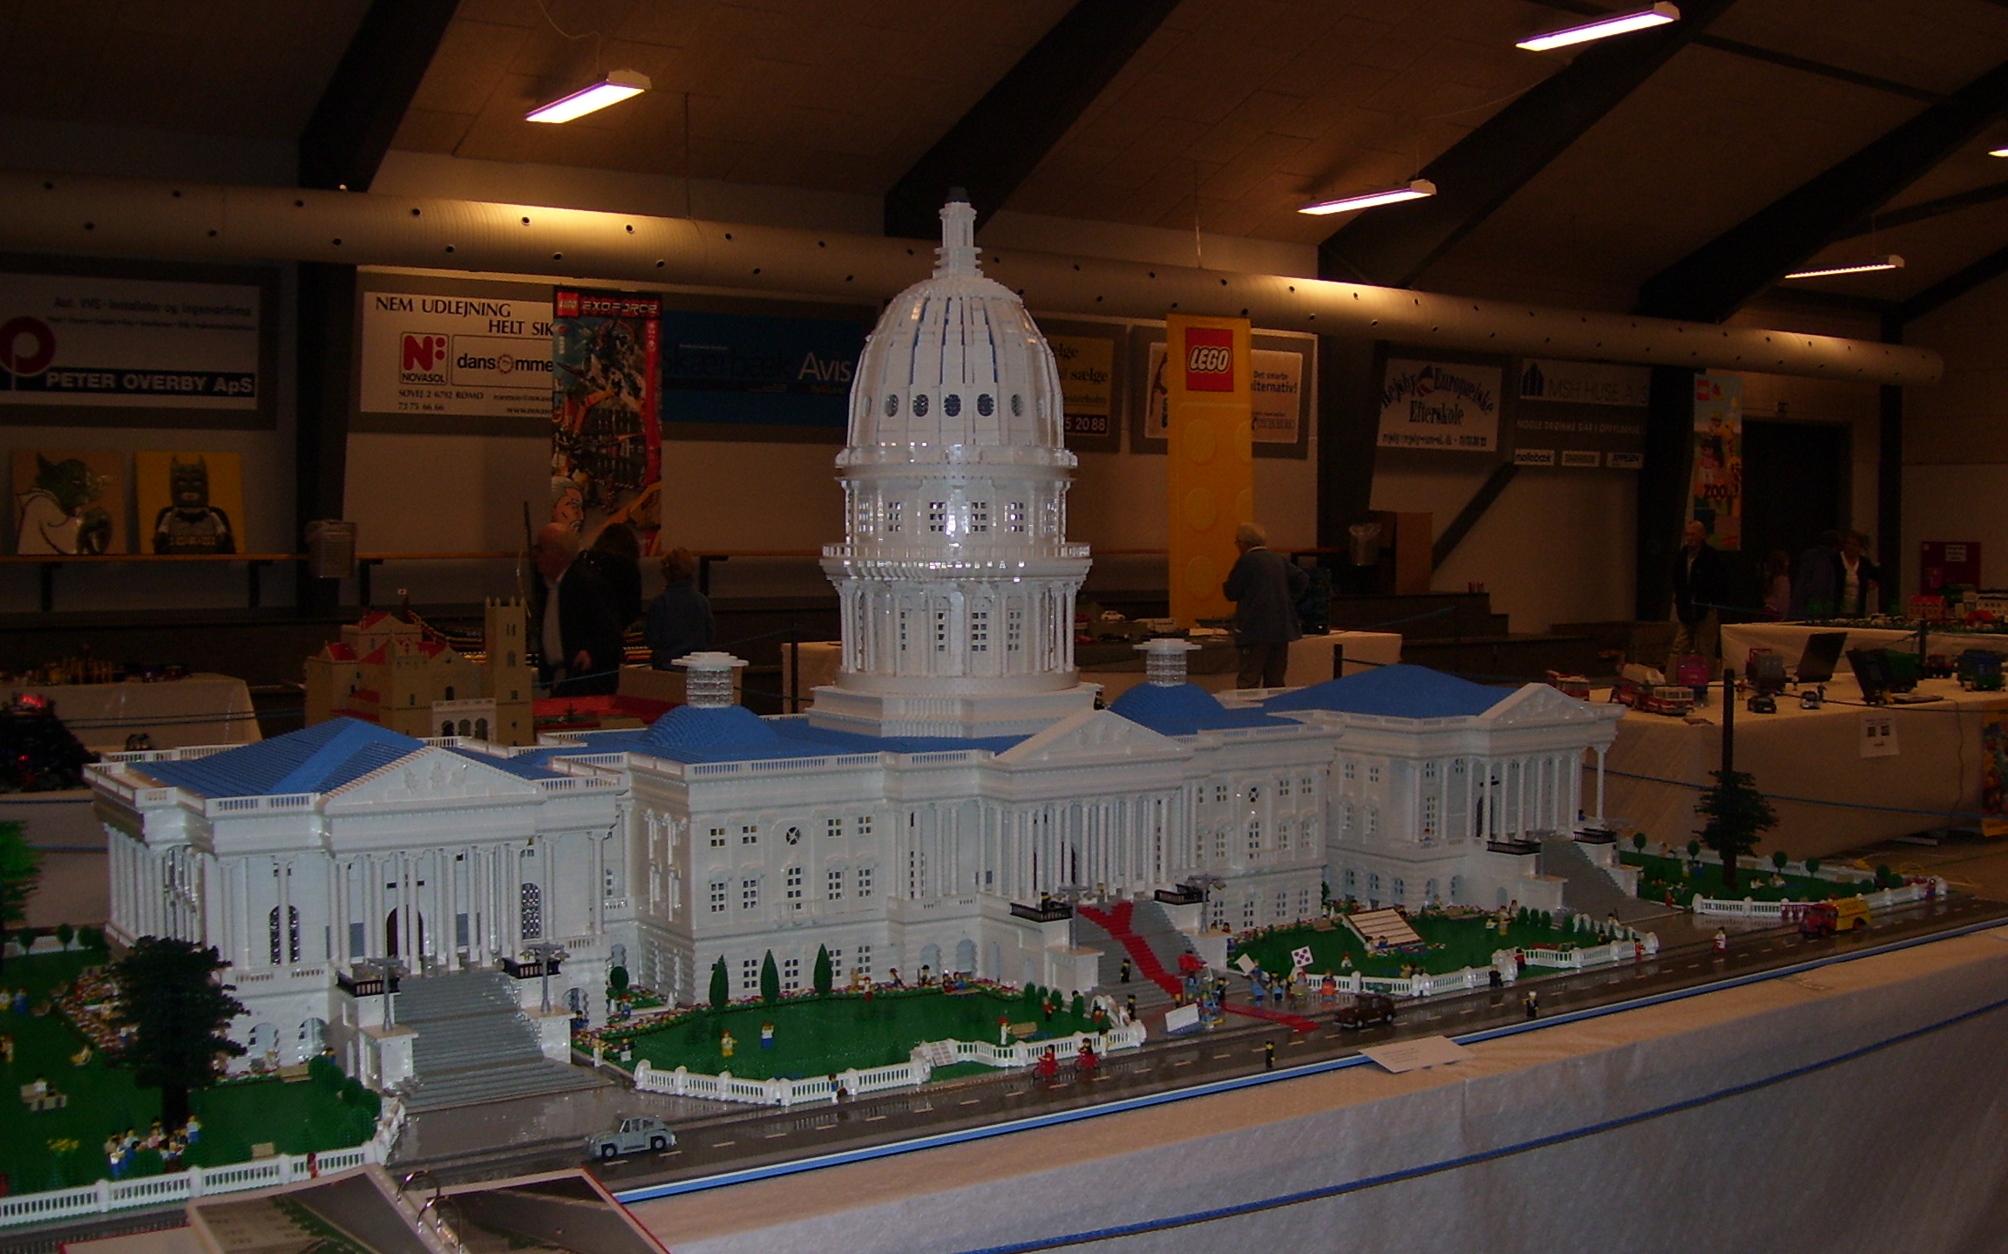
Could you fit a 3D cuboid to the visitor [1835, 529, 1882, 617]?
[{"bbox_3d":[8.999,-0.194,22.019,0.520,1.680,0.360,1,2,18],"label":"visitor"}]

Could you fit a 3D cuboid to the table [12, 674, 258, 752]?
[{"bbox_3d":[-5.353,0.675,12.094,1.800,0.730,0.800,-2,3,-35],"label":"table"}]

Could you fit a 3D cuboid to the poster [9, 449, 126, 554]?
[{"bbox_3d":[-6.682,-0.886,14.900,0.750,0.750,0.030,-2,-5,-35],"label":"poster"}]

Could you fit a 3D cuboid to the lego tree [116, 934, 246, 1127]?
[{"bbox_3d":[-1.160,0.572,2.942,0.182,0.277,0.182,-2,3,-33],"label":"lego tree"}]

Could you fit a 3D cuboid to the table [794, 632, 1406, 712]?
[{"bbox_3d":[0.888,0.472,17.462,5.200,0.730,1.500,-2,3,-35],"label":"table"}]

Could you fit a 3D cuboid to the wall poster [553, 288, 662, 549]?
[{"bbox_3d":[-3.431,-1.782,18.102,1.018,2.270,0.020,-2,3,-38],"label":"wall poster"}]

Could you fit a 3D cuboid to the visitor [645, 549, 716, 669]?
[{"bbox_3d":[-2.089,0.260,13.511,0.460,1.524,0.300,-1,3,-27],"label":"visitor"}]

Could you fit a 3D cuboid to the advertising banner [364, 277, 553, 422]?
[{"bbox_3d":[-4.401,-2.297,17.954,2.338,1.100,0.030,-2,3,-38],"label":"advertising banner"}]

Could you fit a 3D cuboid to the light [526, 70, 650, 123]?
[{"bbox_3d":[-2.352,-2.963,11.695,0.240,0.085,1.180,-2,3,-38],"label":"light"}]

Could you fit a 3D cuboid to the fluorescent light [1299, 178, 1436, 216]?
[{"bbox_3d":[2.624,-3.113,15.195,0.220,0.085,1.180,-2,3,-38],"label":"fluorescent light"}]

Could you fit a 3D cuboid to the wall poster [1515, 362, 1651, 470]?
[{"bbox_3d":[6.671,-2.453,24.100,2.350,1.220,0.040,-2,7,-35],"label":"wall poster"}]

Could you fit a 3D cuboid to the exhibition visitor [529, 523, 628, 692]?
[{"bbox_3d":[-2.182,0.282,10.725,0.450,1.670,0.520,-1,3,-25],"label":"exhibition visitor"}]

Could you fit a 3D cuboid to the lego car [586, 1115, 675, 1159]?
[{"bbox_3d":[-0.512,0.692,2.860,0.125,0.046,0.050,-2,3,-33],"label":"lego car"}]

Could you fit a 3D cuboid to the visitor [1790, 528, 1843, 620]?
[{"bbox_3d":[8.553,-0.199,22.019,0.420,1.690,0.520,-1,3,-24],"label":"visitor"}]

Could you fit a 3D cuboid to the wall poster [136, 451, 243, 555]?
[{"bbox_3d":[-5.979,-0.907,15.350,0.750,0.750,0.030,-2,-5,-35],"label":"wall poster"}]

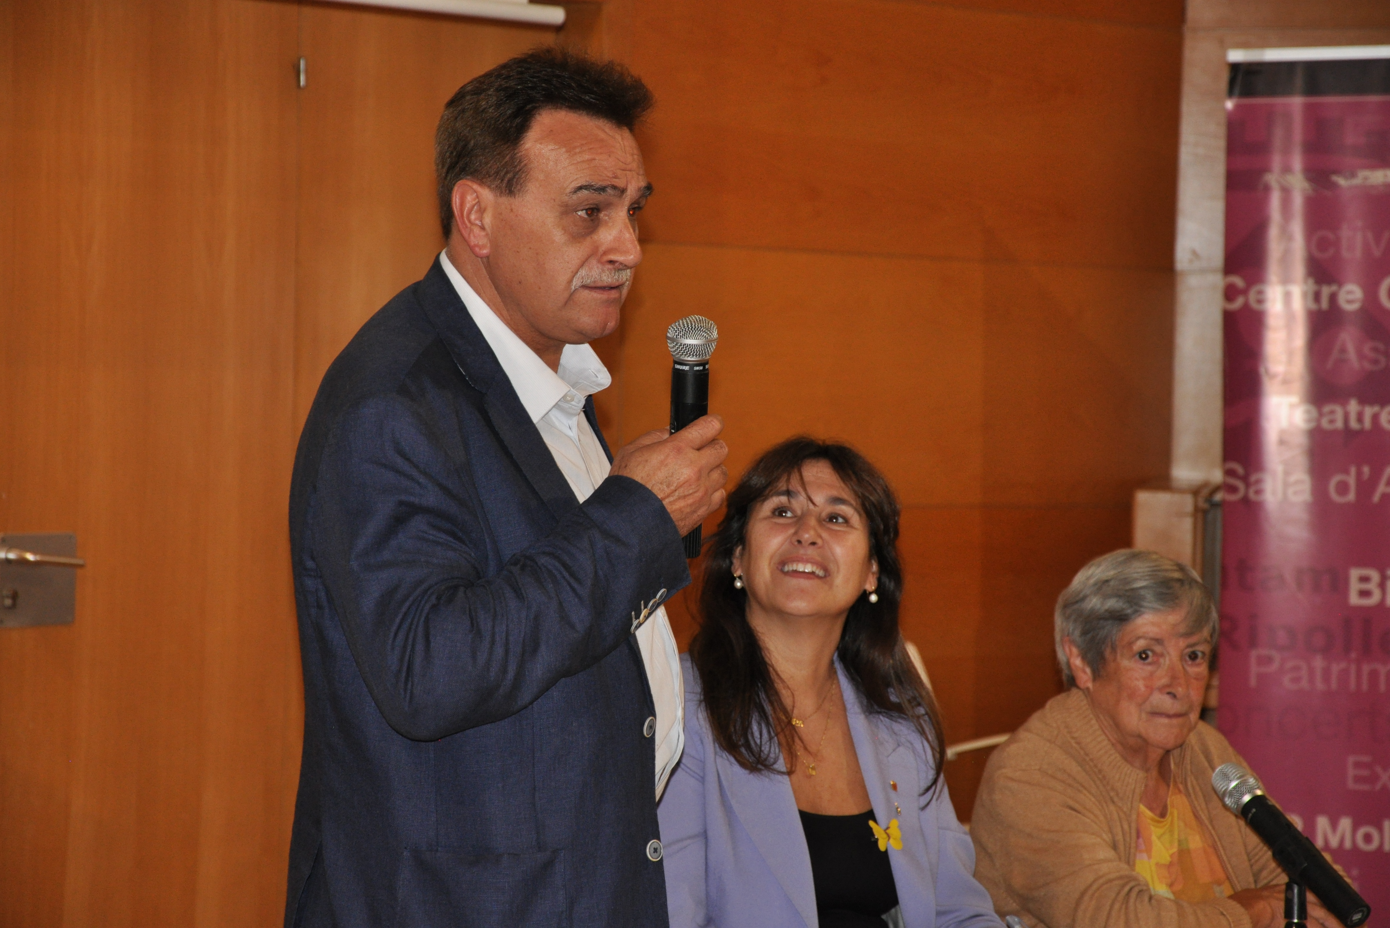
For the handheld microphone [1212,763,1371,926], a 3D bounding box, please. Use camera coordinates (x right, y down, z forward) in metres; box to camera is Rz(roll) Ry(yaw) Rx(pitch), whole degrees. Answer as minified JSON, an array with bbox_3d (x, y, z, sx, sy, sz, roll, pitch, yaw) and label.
[{"bbox_3d":[0.677,0.432,4.950,0.049,0.049,0.255,2,36,-44],"label":"handheld microphone"}]

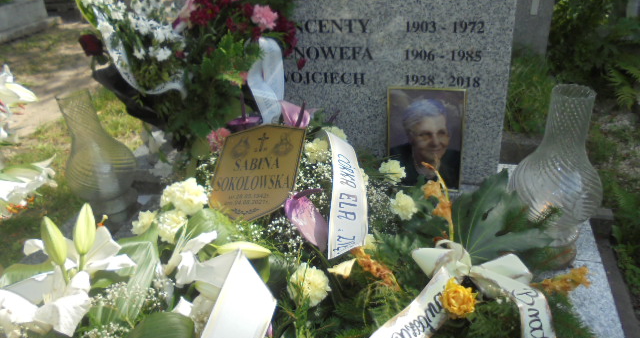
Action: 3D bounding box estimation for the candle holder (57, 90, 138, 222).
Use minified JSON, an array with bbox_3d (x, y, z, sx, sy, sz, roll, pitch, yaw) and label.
[{"bbox_3d":[-0.520,-0.029,1.130,0.170,0.345,0.170,-5,24,0],"label":"candle holder"}]

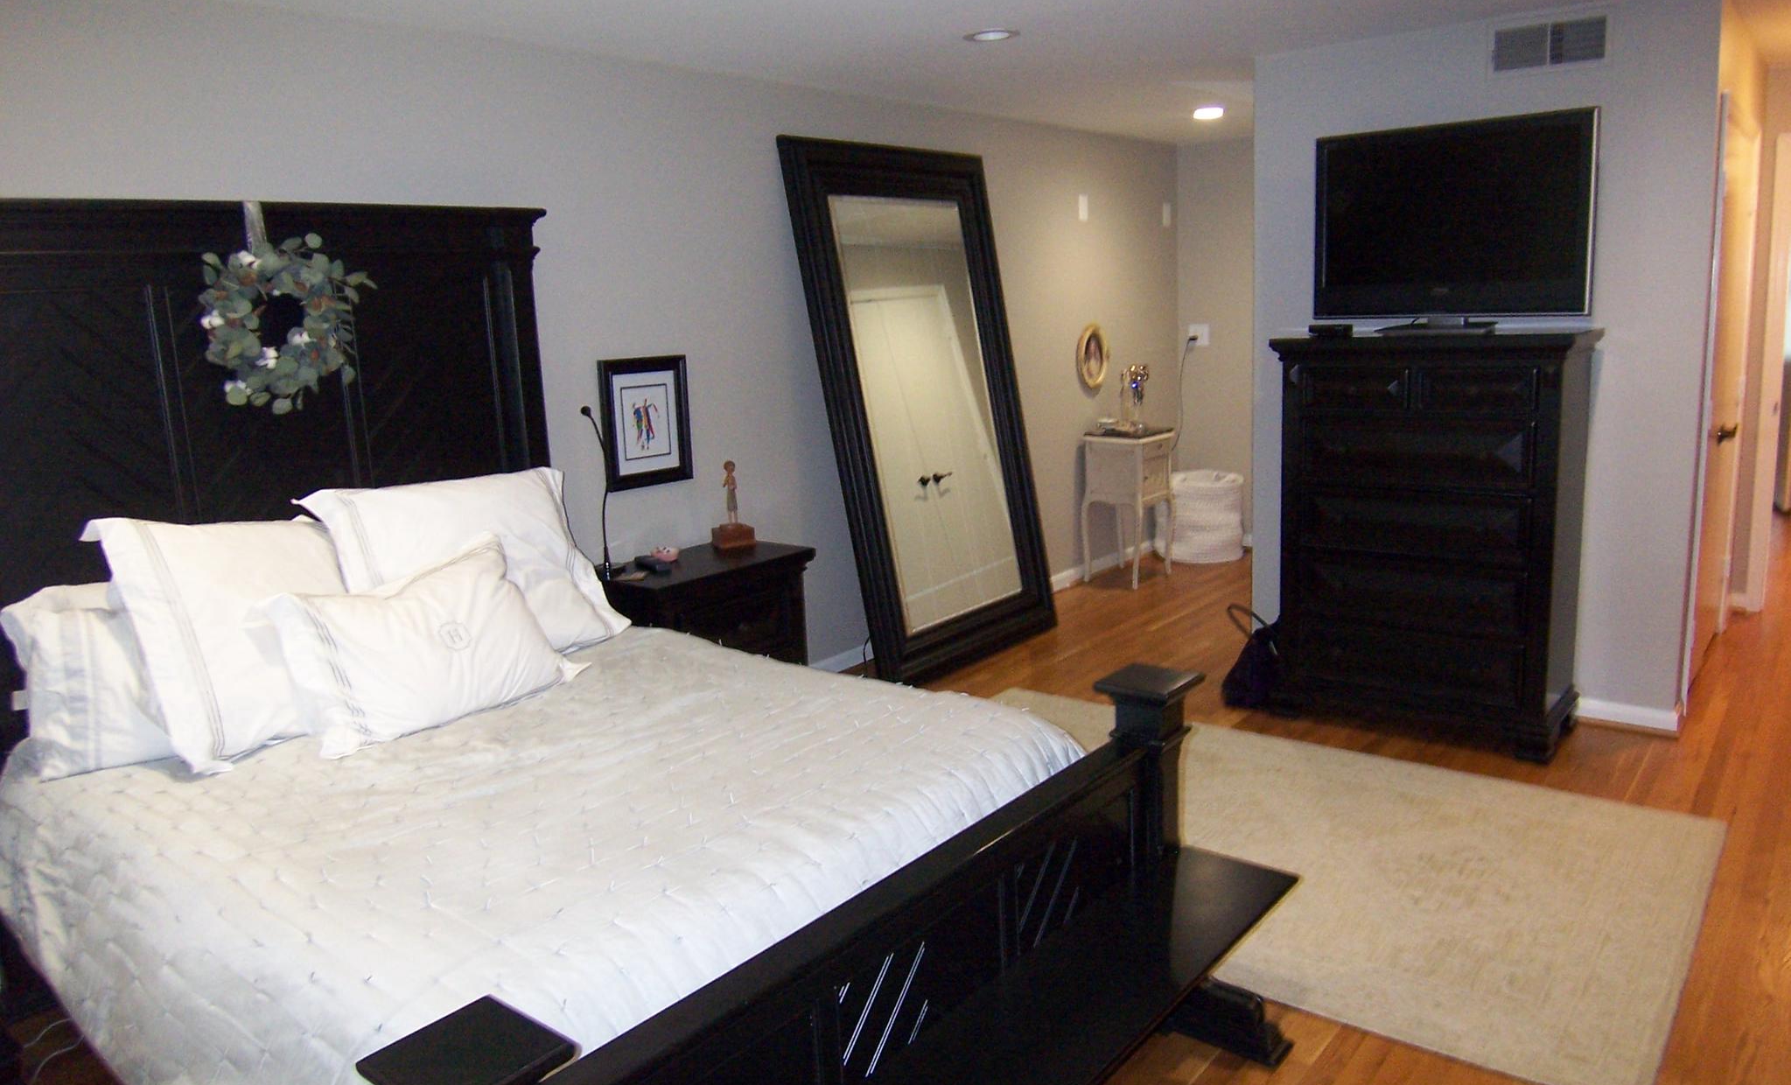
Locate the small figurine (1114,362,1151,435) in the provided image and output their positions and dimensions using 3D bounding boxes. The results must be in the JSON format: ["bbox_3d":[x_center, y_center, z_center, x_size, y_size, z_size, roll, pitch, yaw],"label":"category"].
[{"bbox_3d":[1.276,-0.773,6.429,0.129,0.378,0.149,6,14,40],"label":"small figurine"}]

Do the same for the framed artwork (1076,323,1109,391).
[{"bbox_3d":[1.077,-1.006,6.445,0.035,0.357,0.278,6,14,40],"label":"framed artwork"}]

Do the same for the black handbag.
[{"bbox_3d":[1.418,0.435,4.649,0.220,0.355,0.300,7,15,40],"label":"black handbag"}]

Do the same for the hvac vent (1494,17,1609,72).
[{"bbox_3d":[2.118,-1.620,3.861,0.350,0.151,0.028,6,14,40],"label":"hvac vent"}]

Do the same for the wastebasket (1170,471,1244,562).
[{"bbox_3d":[1.856,-0.165,7.232,0.510,0.485,0.510,7,15,40],"label":"wastebasket"}]

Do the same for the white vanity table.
[{"bbox_3d":[1.278,-0.193,6.517,0.358,0.803,0.422,6,14,40],"label":"white vanity table"}]

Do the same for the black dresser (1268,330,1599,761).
[{"bbox_3d":[1.843,-0.037,4.120,0.944,1.339,0.497,6,14,40],"label":"black dresser"}]

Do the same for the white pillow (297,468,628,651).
[{"bbox_3d":[-1.137,0.073,3.263,0.200,0.530,0.790,-29,-7,39],"label":"white pillow"}]

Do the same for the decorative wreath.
[{"bbox_3d":[-1.627,-0.584,3.174,0.110,0.455,0.440,7,15,40],"label":"decorative wreath"}]

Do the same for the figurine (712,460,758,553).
[{"bbox_3d":[-0.625,-0.147,4.520,0.125,0.320,0.125,-8,12,-25],"label":"figurine"}]

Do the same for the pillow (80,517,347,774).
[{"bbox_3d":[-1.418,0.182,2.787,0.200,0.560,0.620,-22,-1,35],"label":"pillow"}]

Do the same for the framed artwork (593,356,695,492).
[{"bbox_3d":[-0.896,-0.434,4.297,0.028,0.458,0.388,7,15,40],"label":"framed artwork"}]

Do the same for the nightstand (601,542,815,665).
[{"bbox_3d":[-0.666,0.413,4.166,0.442,0.710,0.705,6,14,40],"label":"nightstand"}]

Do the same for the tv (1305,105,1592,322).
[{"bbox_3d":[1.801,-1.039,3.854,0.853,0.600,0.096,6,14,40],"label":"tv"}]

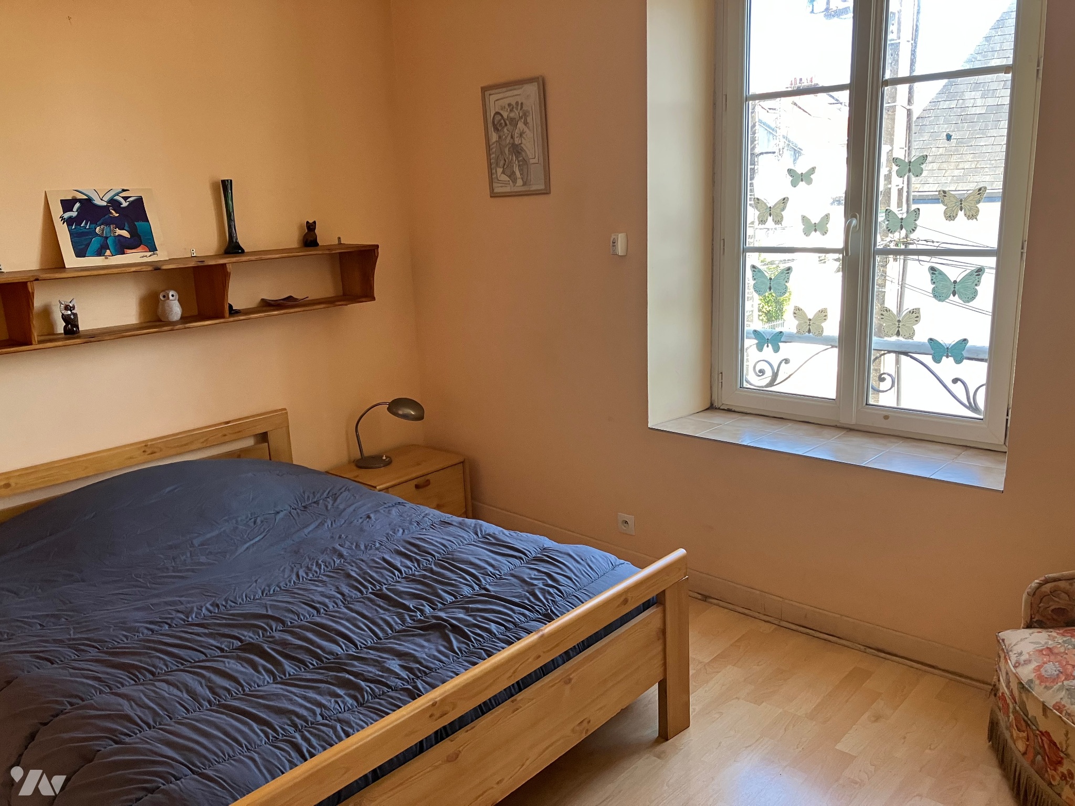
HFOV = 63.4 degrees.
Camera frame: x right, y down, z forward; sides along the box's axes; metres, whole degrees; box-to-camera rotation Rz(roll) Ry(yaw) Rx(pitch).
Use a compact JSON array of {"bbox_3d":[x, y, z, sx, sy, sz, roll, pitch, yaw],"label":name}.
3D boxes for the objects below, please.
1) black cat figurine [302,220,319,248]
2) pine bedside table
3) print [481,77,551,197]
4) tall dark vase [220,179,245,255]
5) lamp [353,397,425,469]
[{"bbox_3d":[-0.906,-0.676,3.484,0.065,0.107,0.055,10,18,40],"label":"black cat figurine"},{"bbox_3d":[-0.608,0.456,3.842,0.375,0.385,0.490,10,18,40],"label":"pine bedside table"},{"bbox_3d":[-0.087,-1.032,3.408,0.312,0.426,0.020,7,16,40],"label":"print"},{"bbox_3d":[-1.134,-0.683,3.211,0.074,0.272,0.074,10,18,40],"label":"tall dark vase"},{"bbox_3d":[-0.651,0.128,3.788,0.320,0.285,0.160,-2,14,3],"label":"lamp"}]

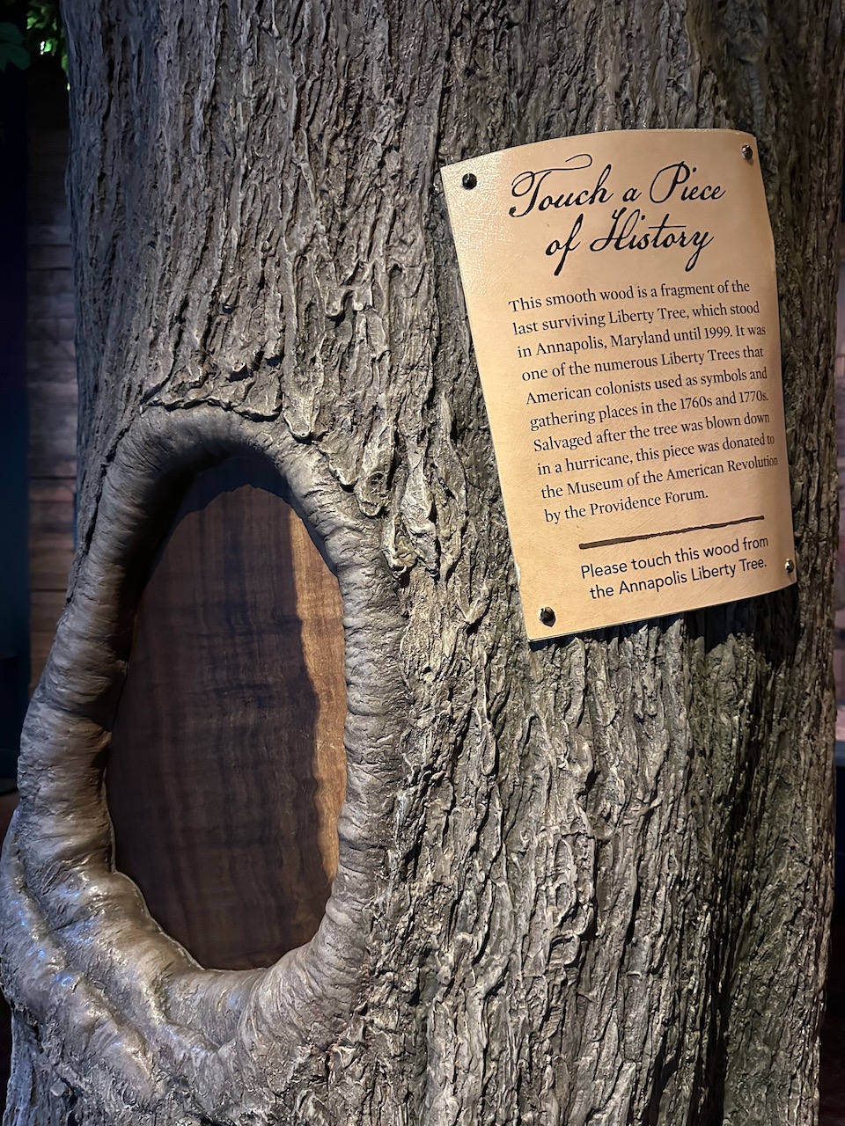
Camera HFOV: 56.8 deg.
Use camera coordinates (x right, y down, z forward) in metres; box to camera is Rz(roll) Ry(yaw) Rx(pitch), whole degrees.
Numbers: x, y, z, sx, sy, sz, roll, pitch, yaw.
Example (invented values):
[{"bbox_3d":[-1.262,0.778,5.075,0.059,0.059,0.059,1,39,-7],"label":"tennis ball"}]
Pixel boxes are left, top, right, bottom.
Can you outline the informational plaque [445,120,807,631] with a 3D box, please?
[{"bbox_3d":[0.182,-0.151,0.638,0.279,0.387,0.040,-9,0,-16],"label":"informational plaque"}]

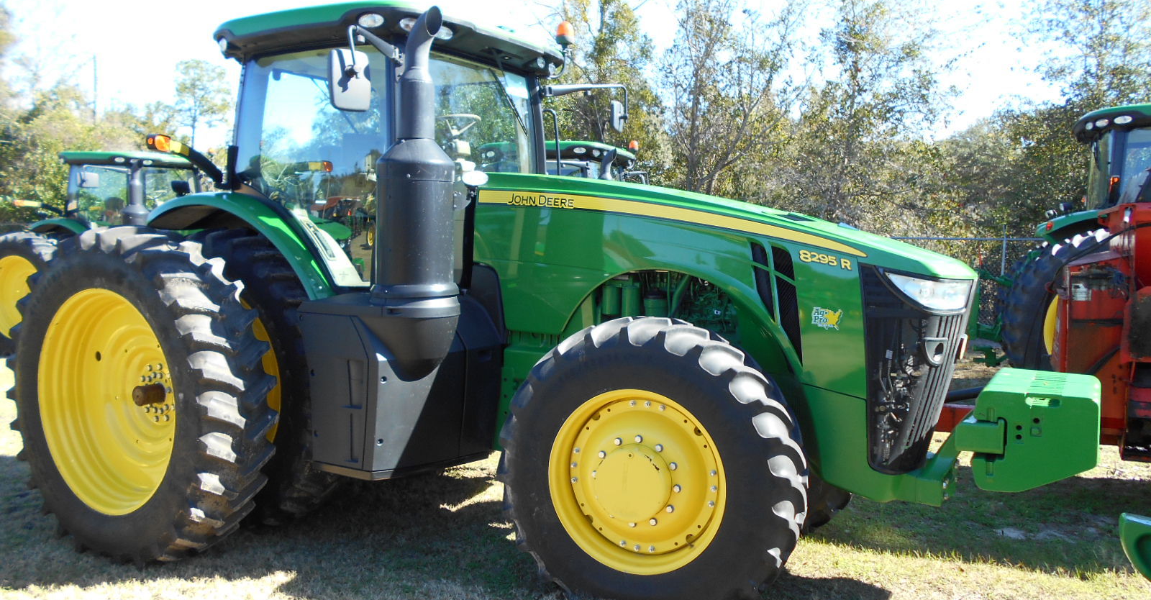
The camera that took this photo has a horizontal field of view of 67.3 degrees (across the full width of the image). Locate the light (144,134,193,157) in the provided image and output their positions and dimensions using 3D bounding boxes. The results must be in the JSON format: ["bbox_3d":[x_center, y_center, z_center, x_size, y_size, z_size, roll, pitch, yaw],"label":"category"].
[{"bbox_3d":[-2.580,-0.982,5.470,0.100,0.150,0.320,3,5,29],"label":"light"}]

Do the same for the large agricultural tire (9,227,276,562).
[{"bbox_3d":[-2.675,0.570,5.262,2.030,2.000,0.490,3,5,29],"label":"large agricultural tire"}]

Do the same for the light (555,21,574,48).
[{"bbox_3d":[-0.081,-1.979,6.450,0.135,0.205,0.135,1,4,0],"label":"light"}]

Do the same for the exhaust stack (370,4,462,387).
[{"bbox_3d":[-0.910,-0.608,4.930,0.480,2.130,0.470,3,5,29],"label":"exhaust stack"}]

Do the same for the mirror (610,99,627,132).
[{"bbox_3d":[0.346,-1.489,7.000,0.080,0.280,0.190,2,4,14],"label":"mirror"}]

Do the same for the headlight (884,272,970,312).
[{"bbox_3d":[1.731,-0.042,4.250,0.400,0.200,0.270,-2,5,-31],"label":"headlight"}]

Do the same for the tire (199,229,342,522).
[{"bbox_3d":[-2.318,0.527,5.897,2.030,2.000,0.490,3,5,29],"label":"tire"}]

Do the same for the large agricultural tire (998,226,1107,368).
[{"bbox_3d":[5.567,0.266,9.300,2.030,2.000,0.500,0,4,-3],"label":"large agricultural tire"}]

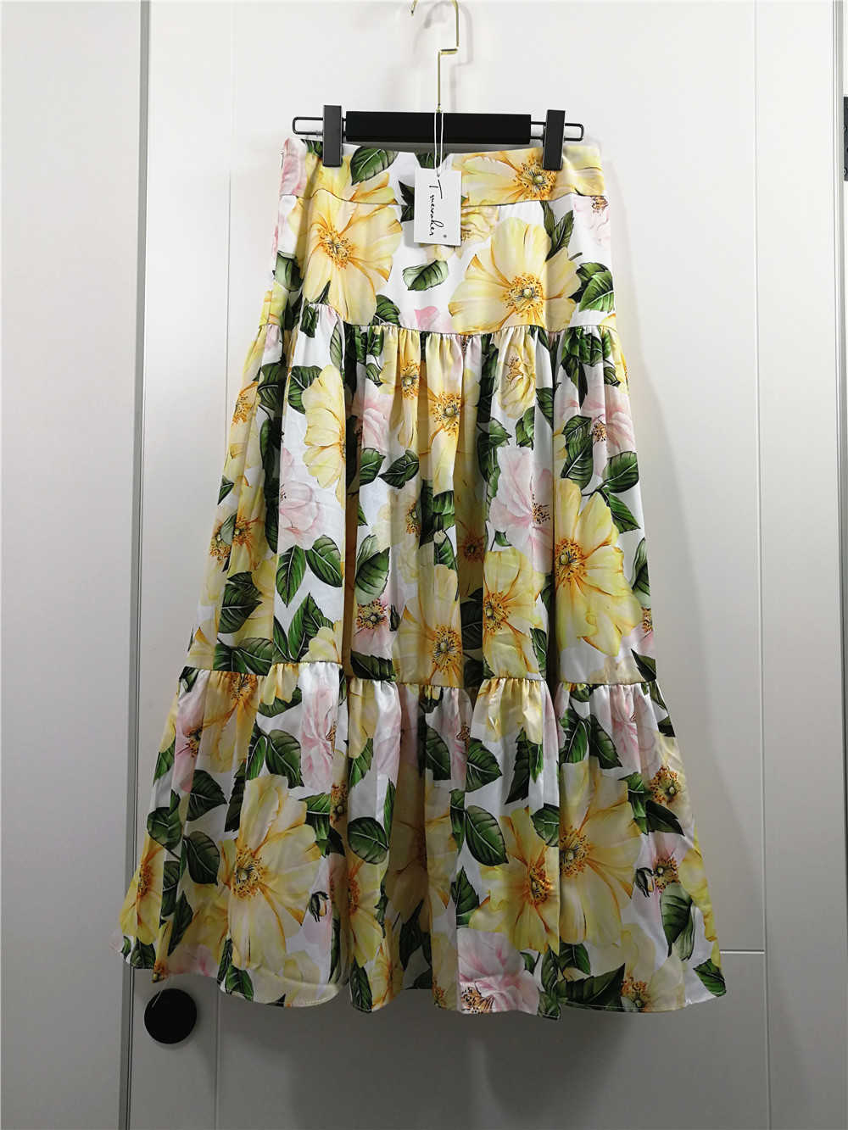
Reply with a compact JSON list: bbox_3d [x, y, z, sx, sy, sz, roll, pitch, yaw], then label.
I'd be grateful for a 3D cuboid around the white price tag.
[{"bbox_3d":[0.015,-0.386,0.950,0.050,0.081,0.003,1,-3,-3],"label":"white price tag"}]

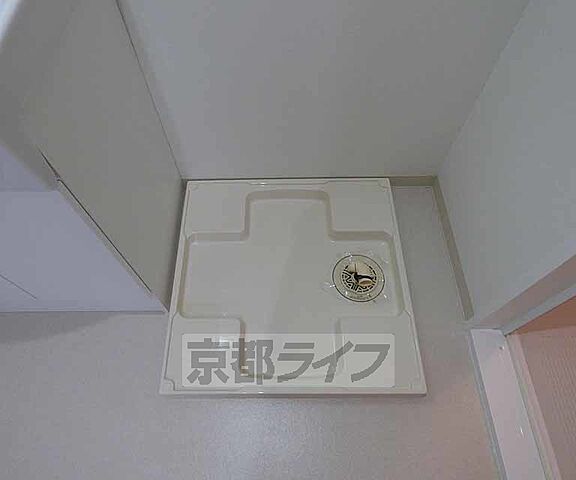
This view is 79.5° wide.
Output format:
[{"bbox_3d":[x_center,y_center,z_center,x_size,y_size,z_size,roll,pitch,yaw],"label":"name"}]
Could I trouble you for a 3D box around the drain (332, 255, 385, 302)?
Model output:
[{"bbox_3d":[0.205,0.112,0.998,0.147,0.020,0.147,0,62,0],"label":"drain"}]

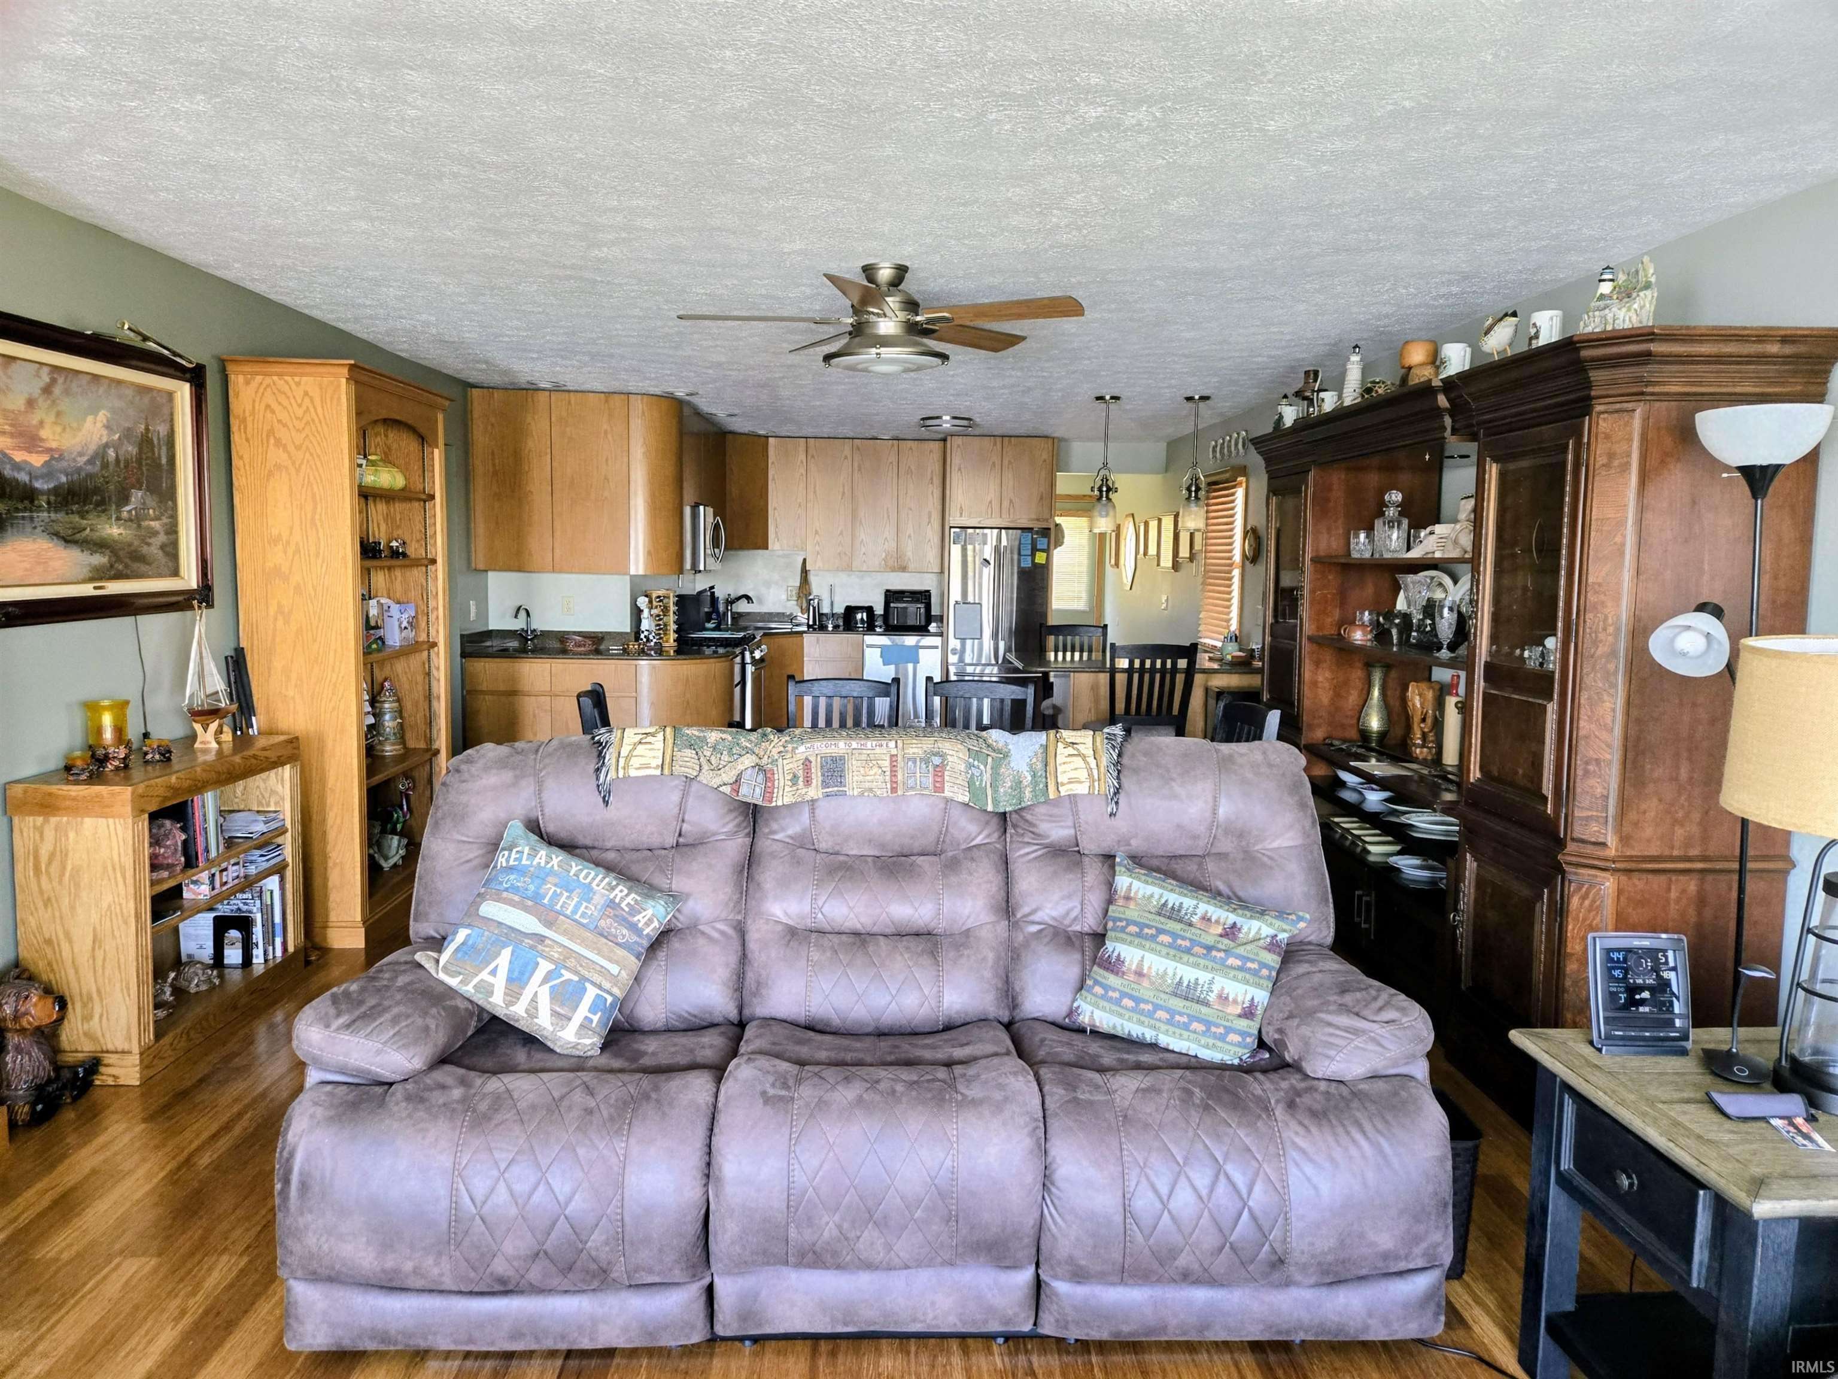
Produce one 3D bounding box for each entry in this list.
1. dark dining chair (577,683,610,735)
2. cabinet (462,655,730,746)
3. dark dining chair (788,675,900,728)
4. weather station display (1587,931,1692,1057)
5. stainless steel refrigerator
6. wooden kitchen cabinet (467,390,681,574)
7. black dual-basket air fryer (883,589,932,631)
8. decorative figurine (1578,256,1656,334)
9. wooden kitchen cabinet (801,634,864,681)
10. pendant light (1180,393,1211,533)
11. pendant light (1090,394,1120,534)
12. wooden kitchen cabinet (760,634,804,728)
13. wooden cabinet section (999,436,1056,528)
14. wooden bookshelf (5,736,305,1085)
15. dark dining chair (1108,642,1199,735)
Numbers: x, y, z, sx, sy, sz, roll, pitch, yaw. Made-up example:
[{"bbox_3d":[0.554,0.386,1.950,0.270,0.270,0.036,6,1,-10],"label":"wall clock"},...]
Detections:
[{"bbox_3d":[-0.873,0.485,4.218,0.530,0.970,0.450,0,6,-2],"label":"dark dining chair"},{"bbox_3d":[-1.819,0.244,7.151,1.500,0.915,0.640,1,5,-2],"label":"cabinet"},{"bbox_3d":[-0.316,0.459,4.550,0.450,0.970,0.530,1,6,1],"label":"dark dining chair"},{"bbox_3d":[1.204,0.507,2.035,0.157,0.190,0.060,1,0,2],"label":"weather station display"},{"bbox_3d":[0.609,-0.375,9.734,0.810,1.760,0.760,1,5,-2],"label":"stainless steel refrigerator"},{"bbox_3d":[-2.030,-1.227,7.343,1.270,1.060,0.350,1,5,-2],"label":"wooden kitchen cabinet"},{"bbox_3d":[-0.092,-0.645,9.943,0.390,0.327,0.350,1,6,-2],"label":"black dual-basket air fryer"},{"bbox_3d":[1.631,-0.917,2.852,0.162,0.183,0.110,4,6,27],"label":"decorative figurine"},{"bbox_3d":[-0.671,-0.017,9.688,0.462,0.880,0.600,1,6,0],"label":"wooden kitchen cabinet"},{"bbox_3d":[1.612,-1.309,7.097,0.175,0.770,0.175,0,6,-2],"label":"pendant light"},{"bbox_3d":[1.075,-1.299,7.062,0.170,0.820,0.170,1,5,-2],"label":"pendant light"},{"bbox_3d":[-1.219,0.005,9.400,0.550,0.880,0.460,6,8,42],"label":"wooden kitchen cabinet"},{"bbox_3d":[0.830,-1.633,9.746,0.421,0.674,0.610,0,5,-3],"label":"wooden cabinet section"},{"bbox_3d":[-2.246,0.596,3.742,0.300,0.800,1.140,0,5,-5],"label":"wooden bookshelf"},{"bbox_3d":[1.122,0.308,6.069,0.450,1.060,0.520,1,5,-2],"label":"dark dining chair"}]

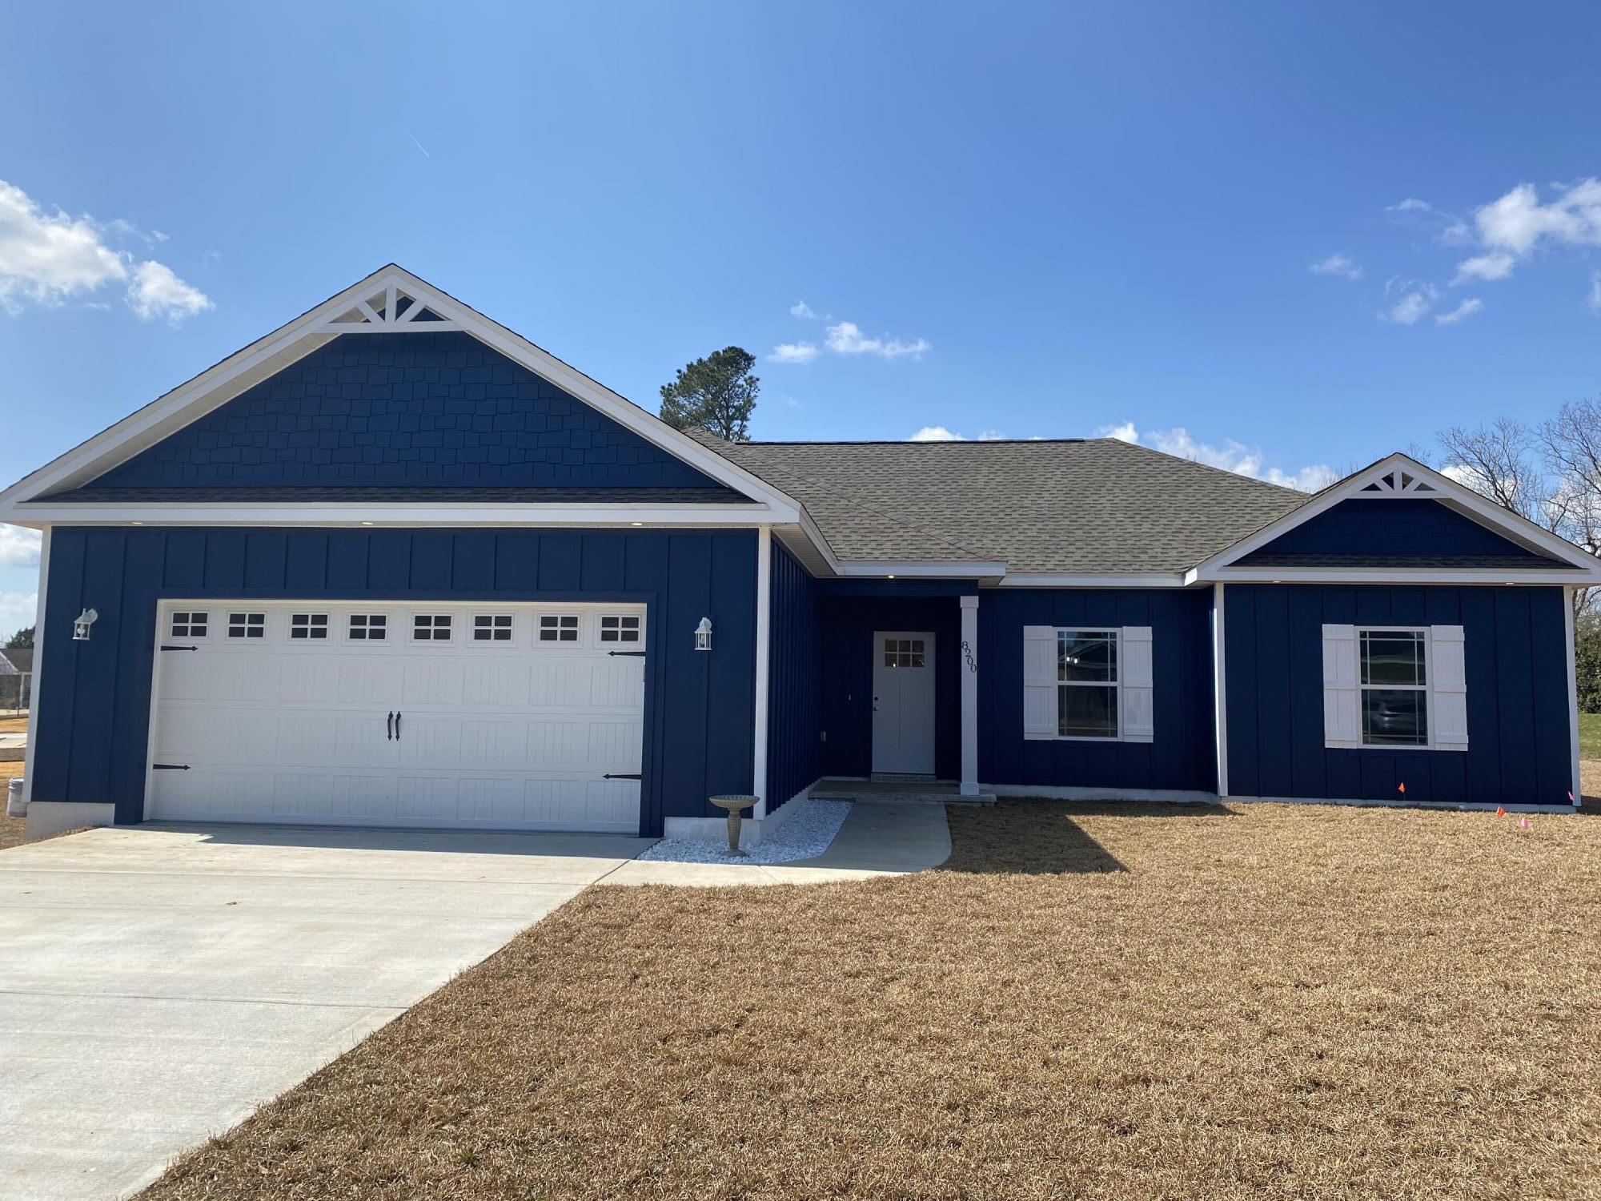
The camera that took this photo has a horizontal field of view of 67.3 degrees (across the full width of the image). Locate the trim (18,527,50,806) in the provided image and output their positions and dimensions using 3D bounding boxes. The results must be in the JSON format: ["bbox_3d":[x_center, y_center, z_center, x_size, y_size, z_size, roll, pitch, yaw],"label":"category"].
[{"bbox_3d":[-7.457,0.625,11.792,0.105,2.670,0.100,0,-5,6],"label":"trim"}]

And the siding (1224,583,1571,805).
[{"bbox_3d":[7.374,1.134,14.928,4.060,2.680,0.060,0,-5,6],"label":"siding"}]

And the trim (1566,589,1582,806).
[{"bbox_3d":[9.444,1.159,14.721,0.100,2.680,0.100,0,-5,6],"label":"trim"}]

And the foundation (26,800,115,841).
[{"bbox_3d":[-7.020,2.132,11.675,0.920,0.340,0.200,0,-5,6],"label":"foundation"}]

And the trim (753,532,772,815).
[{"bbox_3d":[-0.347,0.659,11.050,0.103,2.660,0.100,0,-5,6],"label":"trim"}]

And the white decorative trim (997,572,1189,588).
[{"bbox_3d":[3.872,-0.269,15.955,2.420,0.180,0.050,0,-5,6],"label":"white decorative trim"}]

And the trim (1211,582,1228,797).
[{"bbox_3d":[5.302,1.114,15.161,0.110,2.675,0.110,0,-5,6],"label":"trim"}]

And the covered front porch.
[{"bbox_3d":[1.317,1.190,16.239,2.140,2.780,2.100,0,-5,6],"label":"covered front porch"}]

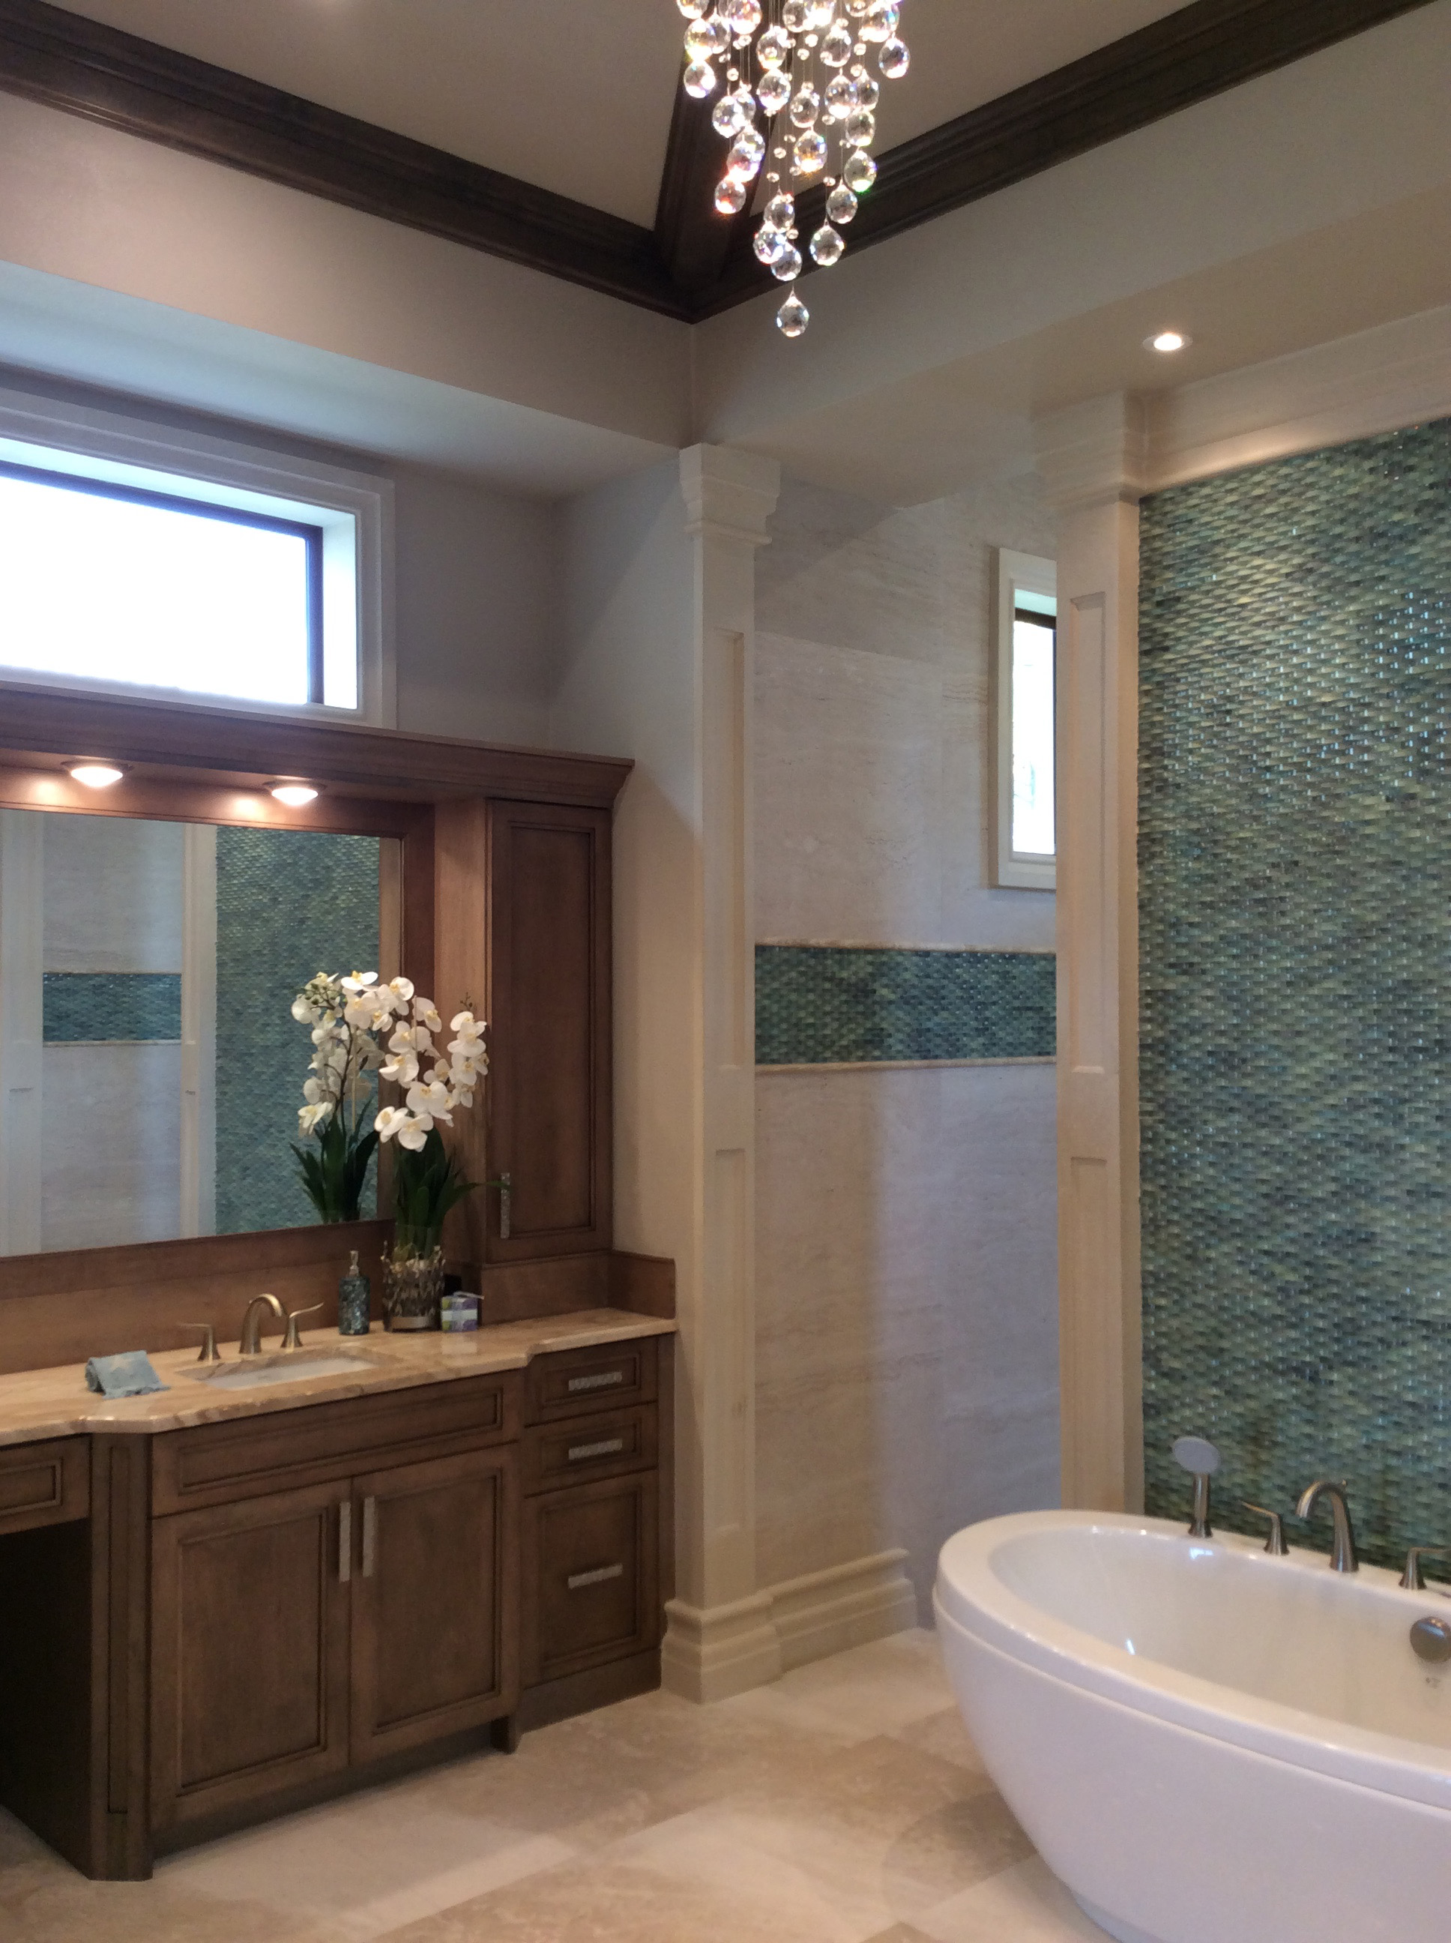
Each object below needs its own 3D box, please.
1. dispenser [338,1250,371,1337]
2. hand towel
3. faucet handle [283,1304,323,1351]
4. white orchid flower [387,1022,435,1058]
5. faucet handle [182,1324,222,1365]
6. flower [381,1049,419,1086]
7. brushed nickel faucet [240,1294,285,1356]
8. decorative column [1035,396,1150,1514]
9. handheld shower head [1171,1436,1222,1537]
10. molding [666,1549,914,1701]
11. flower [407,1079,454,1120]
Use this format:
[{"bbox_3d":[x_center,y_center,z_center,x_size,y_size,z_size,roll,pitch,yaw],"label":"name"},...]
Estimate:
[{"bbox_3d":[-0.890,0.768,4.302,0.076,0.193,0.078,0,-1,-14],"label":"dispenser"},{"bbox_3d":[-1.236,0.824,3.691,0.150,0.068,0.120,1,-1,-42],"label":"hand towel"},{"bbox_3d":[-0.976,0.818,4.144,0.107,0.091,0.050,1,-1,-42],"label":"faucet handle"},{"bbox_3d":[-0.745,0.164,4.250,0.105,0.090,0.055,0,-1,12],"label":"white orchid flower"},{"bbox_3d":[-1.167,0.816,3.973,0.103,0.091,0.050,1,-1,-42],"label":"faucet handle"},{"bbox_3d":[-0.771,0.230,4.250,0.092,0.090,0.055,0,-1,15],"label":"flower"},{"bbox_3d":[-1.034,0.790,4.017,0.050,0.142,0.178,1,-1,-42],"label":"brushed nickel faucet"},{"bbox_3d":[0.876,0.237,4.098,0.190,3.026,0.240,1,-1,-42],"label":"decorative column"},{"bbox_3d":[0.970,1.053,3.692,0.075,0.198,0.092,1,-1,-42],"label":"handheld shower head"},{"bbox_3d":[0.185,1.650,4.594,0.785,0.215,0.120,1,-1,-42],"label":"molding"},{"bbox_3d":[-0.698,0.307,4.250,0.105,0.095,0.050,0,-1,-5],"label":"flower"}]

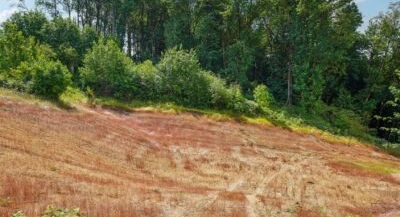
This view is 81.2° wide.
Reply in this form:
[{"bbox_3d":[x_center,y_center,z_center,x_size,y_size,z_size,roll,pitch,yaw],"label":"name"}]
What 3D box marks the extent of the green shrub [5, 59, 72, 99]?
[{"bbox_3d":[-13.753,-2.485,20.000,5.542,3.359,4.200,0,0,0],"label":"green shrub"}]

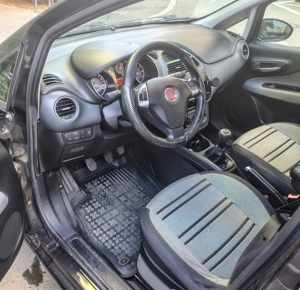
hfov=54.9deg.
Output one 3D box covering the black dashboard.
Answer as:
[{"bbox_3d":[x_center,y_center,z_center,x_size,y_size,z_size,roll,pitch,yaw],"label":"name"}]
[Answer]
[{"bbox_3d":[0.033,-0.382,1.486,1.370,0.420,0.490,-27,44,-36],"label":"black dashboard"}]

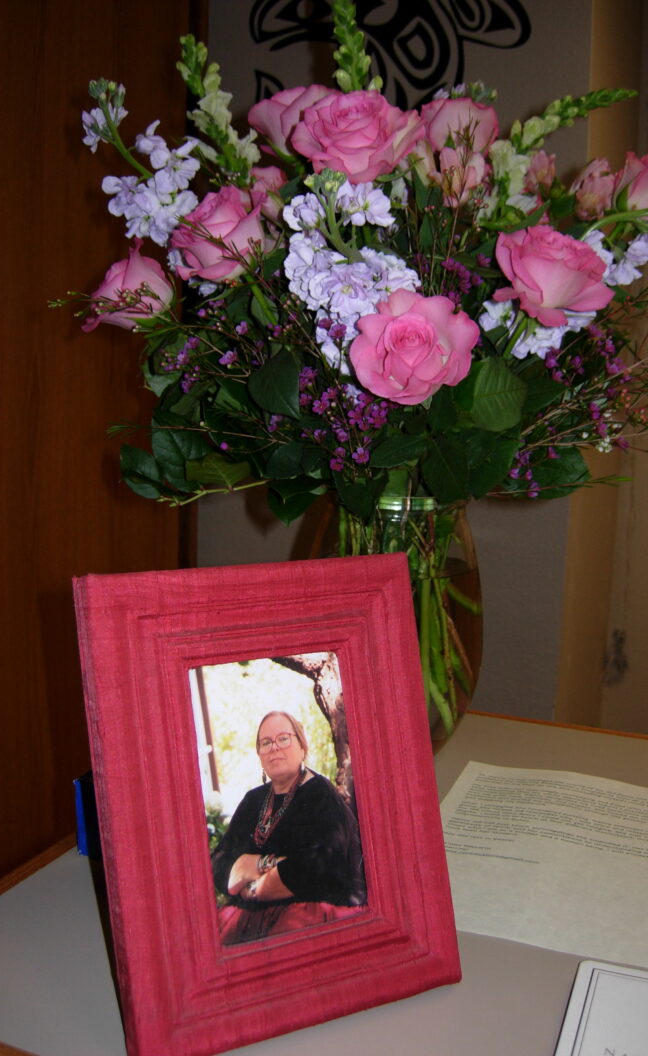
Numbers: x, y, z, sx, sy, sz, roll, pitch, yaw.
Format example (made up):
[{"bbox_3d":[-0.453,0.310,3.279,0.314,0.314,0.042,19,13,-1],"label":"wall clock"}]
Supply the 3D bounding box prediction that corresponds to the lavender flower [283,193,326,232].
[{"bbox_3d":[-0.014,-0.245,0.860,0.027,0.034,0.034,43,0,-34],"label":"lavender flower"}]

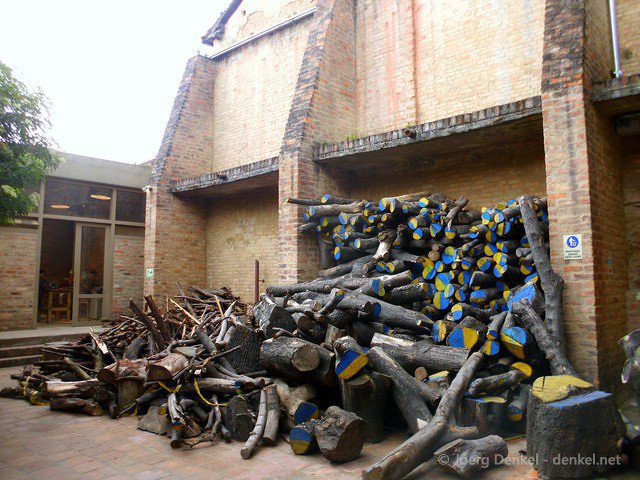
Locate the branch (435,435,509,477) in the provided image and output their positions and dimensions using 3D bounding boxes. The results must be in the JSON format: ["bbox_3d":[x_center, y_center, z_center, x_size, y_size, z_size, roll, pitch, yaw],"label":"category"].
[{"bbox_3d":[1.196,1.686,4.098,0.500,0.215,0.270,1,-5,-20],"label":"branch"}]

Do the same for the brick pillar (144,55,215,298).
[{"bbox_3d":[-3.845,-1.402,14.269,0.515,7.690,1.740,-4,-6,42],"label":"brick pillar"}]

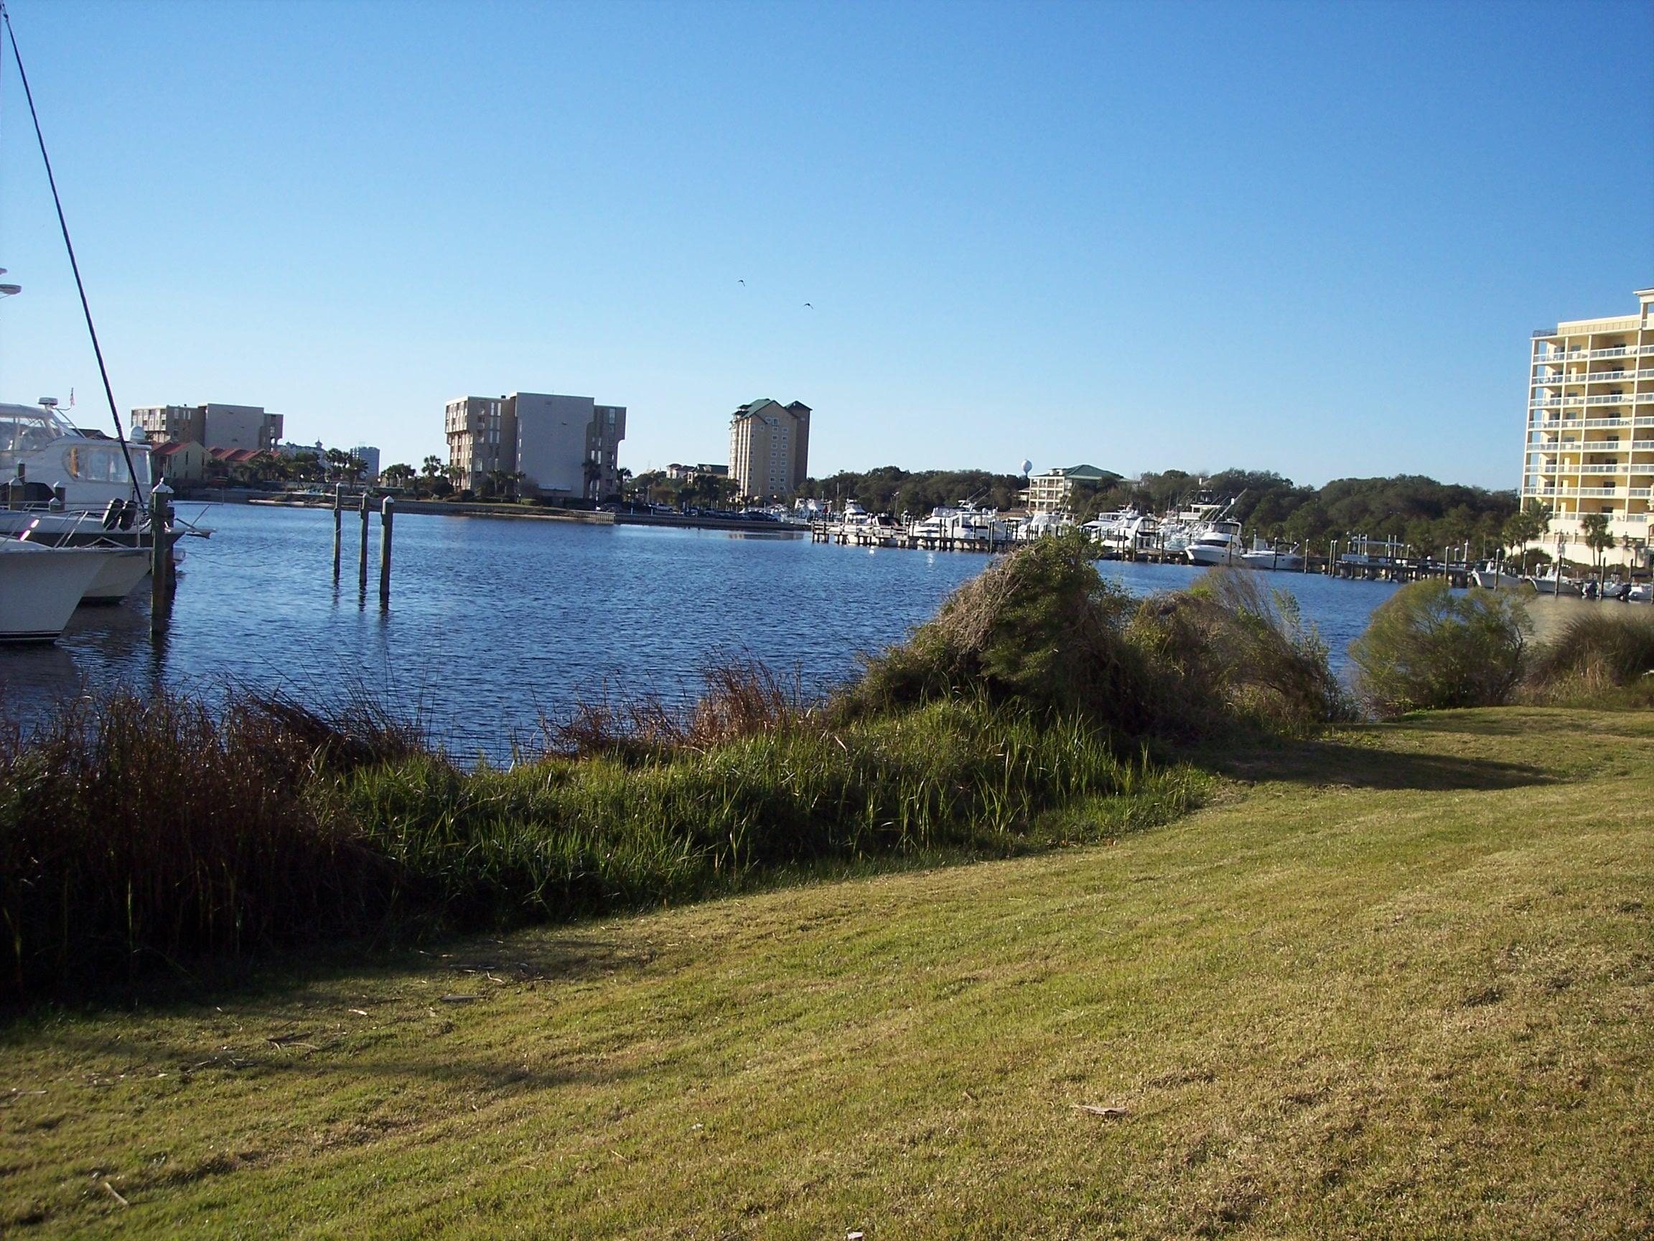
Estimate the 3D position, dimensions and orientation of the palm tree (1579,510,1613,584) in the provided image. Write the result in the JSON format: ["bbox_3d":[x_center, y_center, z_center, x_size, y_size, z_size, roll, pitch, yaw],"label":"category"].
[{"bbox_3d":[78.524,-7.312,190.000,3.300,7.200,3.200,4,3,22],"label":"palm tree"}]

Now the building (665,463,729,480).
[{"bbox_3d":[-43.409,-45.626,624.993,19.000,14.000,14.000,2,3,-15],"label":"building"}]

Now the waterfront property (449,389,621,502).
[{"bbox_3d":[-60.808,-35.333,386.119,32.000,22.000,30.000,2,3,-19],"label":"waterfront property"}]

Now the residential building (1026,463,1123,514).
[{"bbox_3d":[60.595,-30.138,460.991,18.000,17.000,15.500,1,3,-28],"label":"residential building"}]

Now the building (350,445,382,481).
[{"bbox_3d":[-445.600,-144.165,1800.000,24.000,47.000,20.000,1,4,-30],"label":"building"}]

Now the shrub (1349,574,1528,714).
[{"bbox_3d":[8.875,0.393,27.000,2.500,1.900,2.200,4,3,18],"label":"shrub"}]

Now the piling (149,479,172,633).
[{"bbox_3d":[-14.585,-1.400,40.800,0.360,3.300,0.360,2,3,-20],"label":"piling"}]

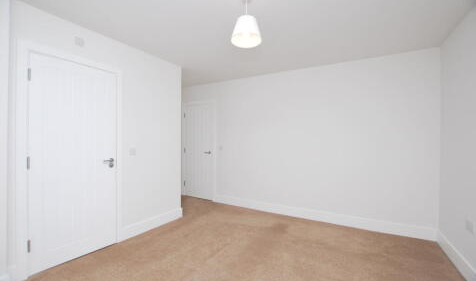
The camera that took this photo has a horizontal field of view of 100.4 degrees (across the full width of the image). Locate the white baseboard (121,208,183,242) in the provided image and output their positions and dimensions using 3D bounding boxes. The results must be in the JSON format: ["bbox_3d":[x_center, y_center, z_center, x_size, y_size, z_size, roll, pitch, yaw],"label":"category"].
[{"bbox_3d":[-1.158,1.161,2.811,0.018,0.140,0.930,0,-1,34],"label":"white baseboard"}]

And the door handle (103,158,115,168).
[{"bbox_3d":[-1.474,0.265,2.268,0.060,0.110,0.135,0,-1,34],"label":"door handle"}]

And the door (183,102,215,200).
[{"bbox_3d":[-0.825,0.232,4.180,0.760,1.980,0.045,0,-1,29],"label":"door"}]

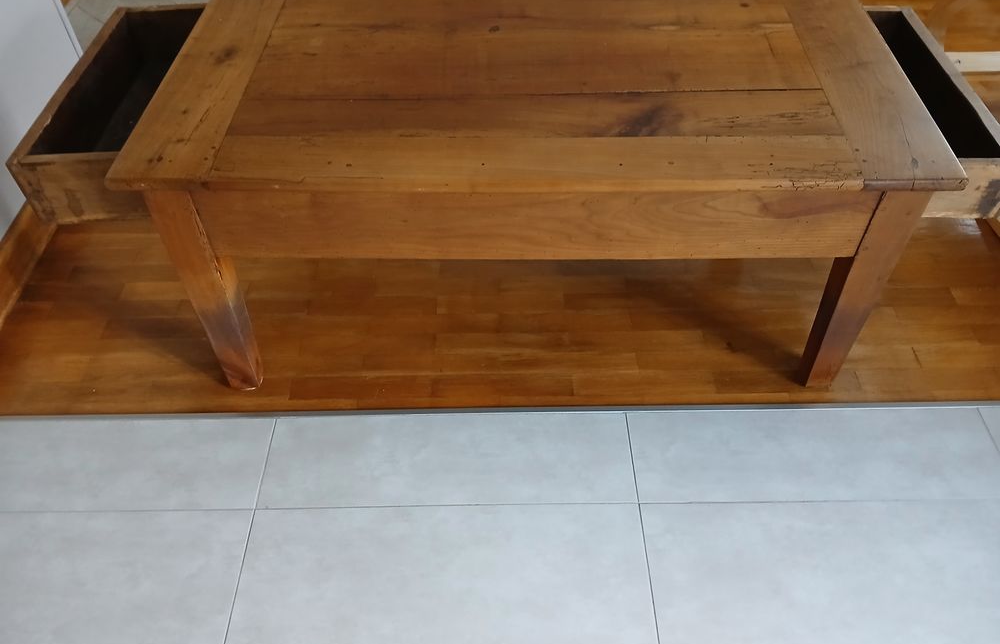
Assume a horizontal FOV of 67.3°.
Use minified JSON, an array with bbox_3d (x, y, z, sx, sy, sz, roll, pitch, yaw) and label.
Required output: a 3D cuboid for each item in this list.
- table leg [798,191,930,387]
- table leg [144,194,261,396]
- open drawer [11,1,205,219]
[{"bbox_3d":[0.535,-0.055,1.157,0.065,0.453,0.061,0,49,1],"label":"table leg"},{"bbox_3d":[-0.444,-0.059,1.182,0.065,0.453,0.061,0,49,1],"label":"table leg"},{"bbox_3d":[-0.458,-0.357,1.207,0.430,0.109,0.448,-2,49,3],"label":"open drawer"}]

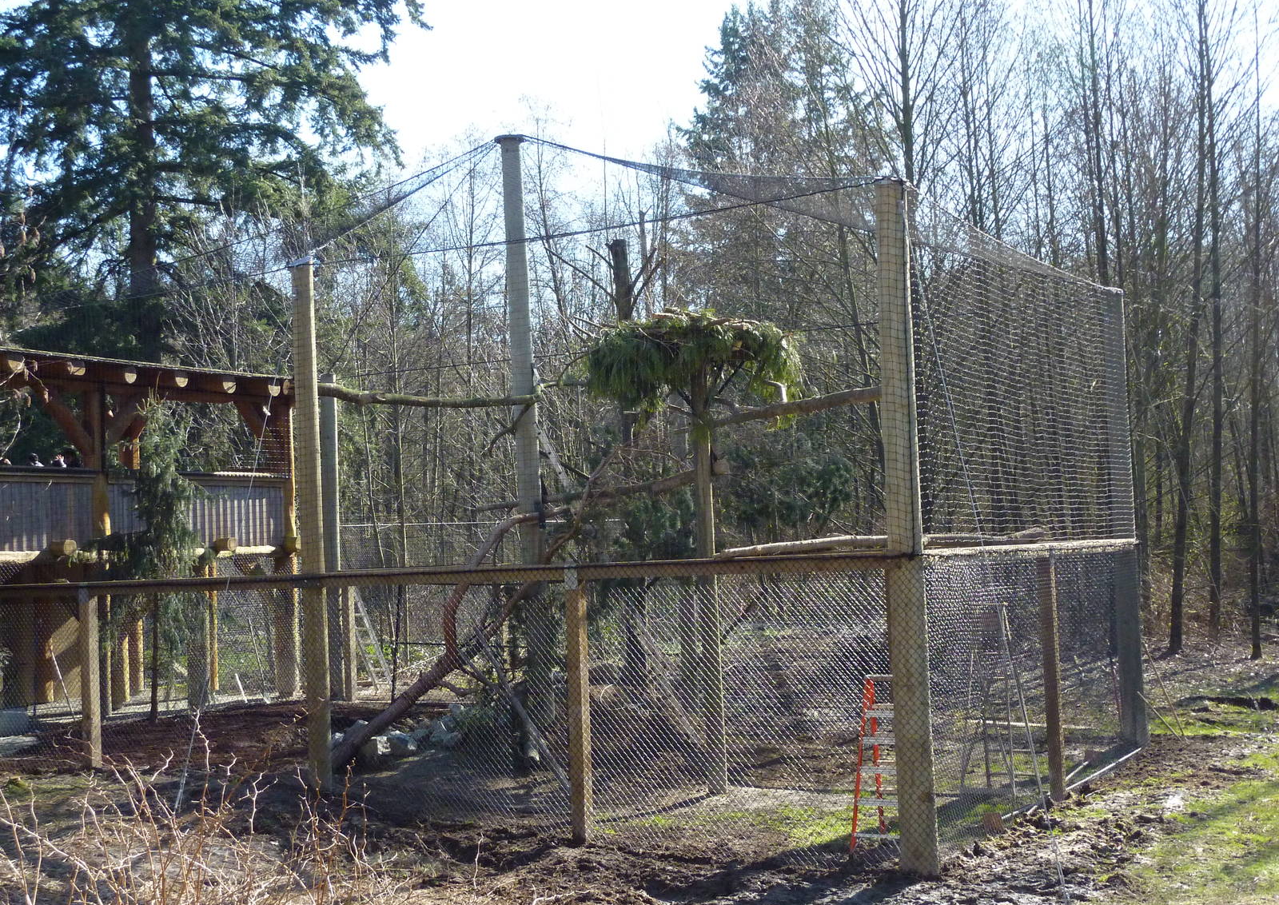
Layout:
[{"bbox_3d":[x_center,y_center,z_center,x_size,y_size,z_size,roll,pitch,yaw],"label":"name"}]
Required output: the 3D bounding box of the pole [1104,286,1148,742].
[{"bbox_3d":[6.226,0.811,21.320,0.290,5.854,0.290,-3,-4,29],"label":"pole"}]

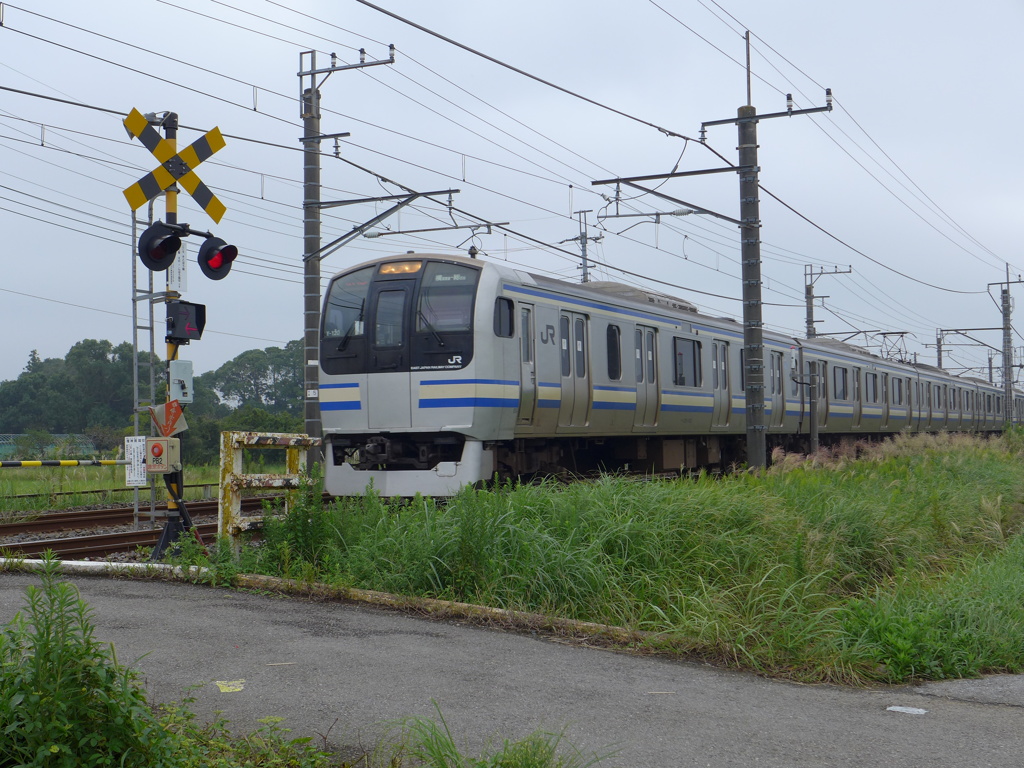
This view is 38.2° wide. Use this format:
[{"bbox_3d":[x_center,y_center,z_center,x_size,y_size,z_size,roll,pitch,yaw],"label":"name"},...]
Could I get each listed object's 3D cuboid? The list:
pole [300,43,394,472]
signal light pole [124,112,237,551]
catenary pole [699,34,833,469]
[{"bbox_3d":[-3.628,-2.530,32.442,2.430,9.998,0.420,-2,-2,24],"label":"pole"},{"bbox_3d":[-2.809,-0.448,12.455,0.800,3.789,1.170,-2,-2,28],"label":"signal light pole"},{"bbox_3d":[5.046,-2.330,28.533,2.500,9.030,0.420,-2,-2,24],"label":"catenary pole"}]

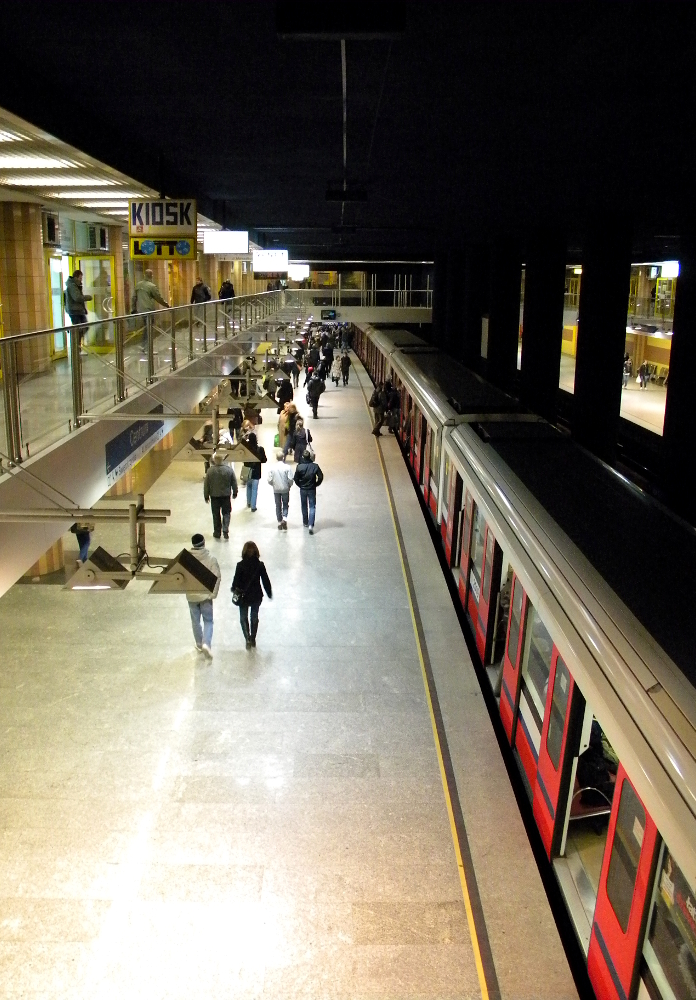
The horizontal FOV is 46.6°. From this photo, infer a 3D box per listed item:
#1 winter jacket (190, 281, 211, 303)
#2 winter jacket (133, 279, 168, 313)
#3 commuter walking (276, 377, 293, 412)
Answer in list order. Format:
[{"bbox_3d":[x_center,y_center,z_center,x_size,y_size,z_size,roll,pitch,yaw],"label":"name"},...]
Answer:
[{"bbox_3d":[-5.144,-7.272,28.239,0.680,0.780,0.380,-1,15,-6],"label":"winter jacket"},{"bbox_3d":[-4.303,-4.344,17.447,0.680,0.820,0.500,6,16,20],"label":"winter jacket"},{"bbox_3d":[-2.510,-4.123,31.819,0.550,1.610,0.420,0,15,-1],"label":"commuter walking"}]

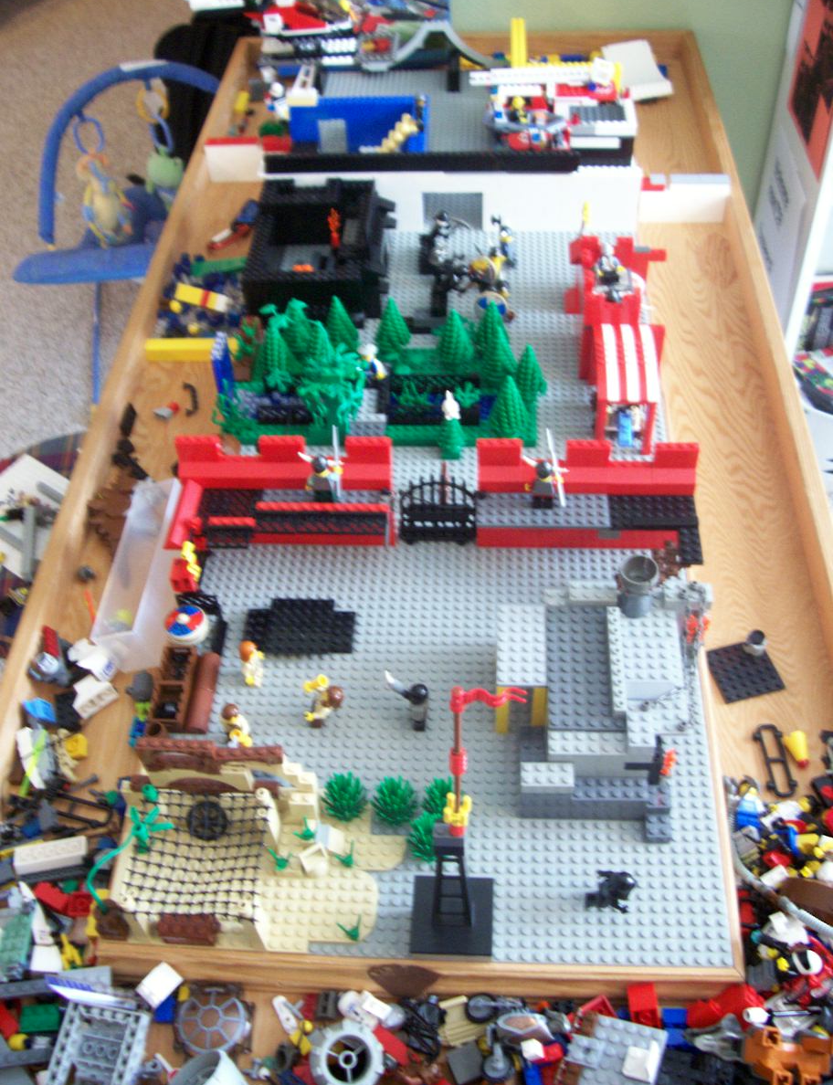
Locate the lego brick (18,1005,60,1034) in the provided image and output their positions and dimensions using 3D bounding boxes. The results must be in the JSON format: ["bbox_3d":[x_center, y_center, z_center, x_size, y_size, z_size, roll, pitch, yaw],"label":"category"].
[{"bbox_3d":[-0.229,0.289,0.662,0.024,0.011,0.016,1,49,4],"label":"lego brick"}]

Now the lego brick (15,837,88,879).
[{"bbox_3d":[-0.251,0.215,0.748,0.048,0.011,0.016,-8,38,-13],"label":"lego brick"}]

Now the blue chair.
[{"bbox_3d":[-0.411,-0.537,1.785,0.540,0.530,0.480,1,49,4],"label":"blue chair"}]

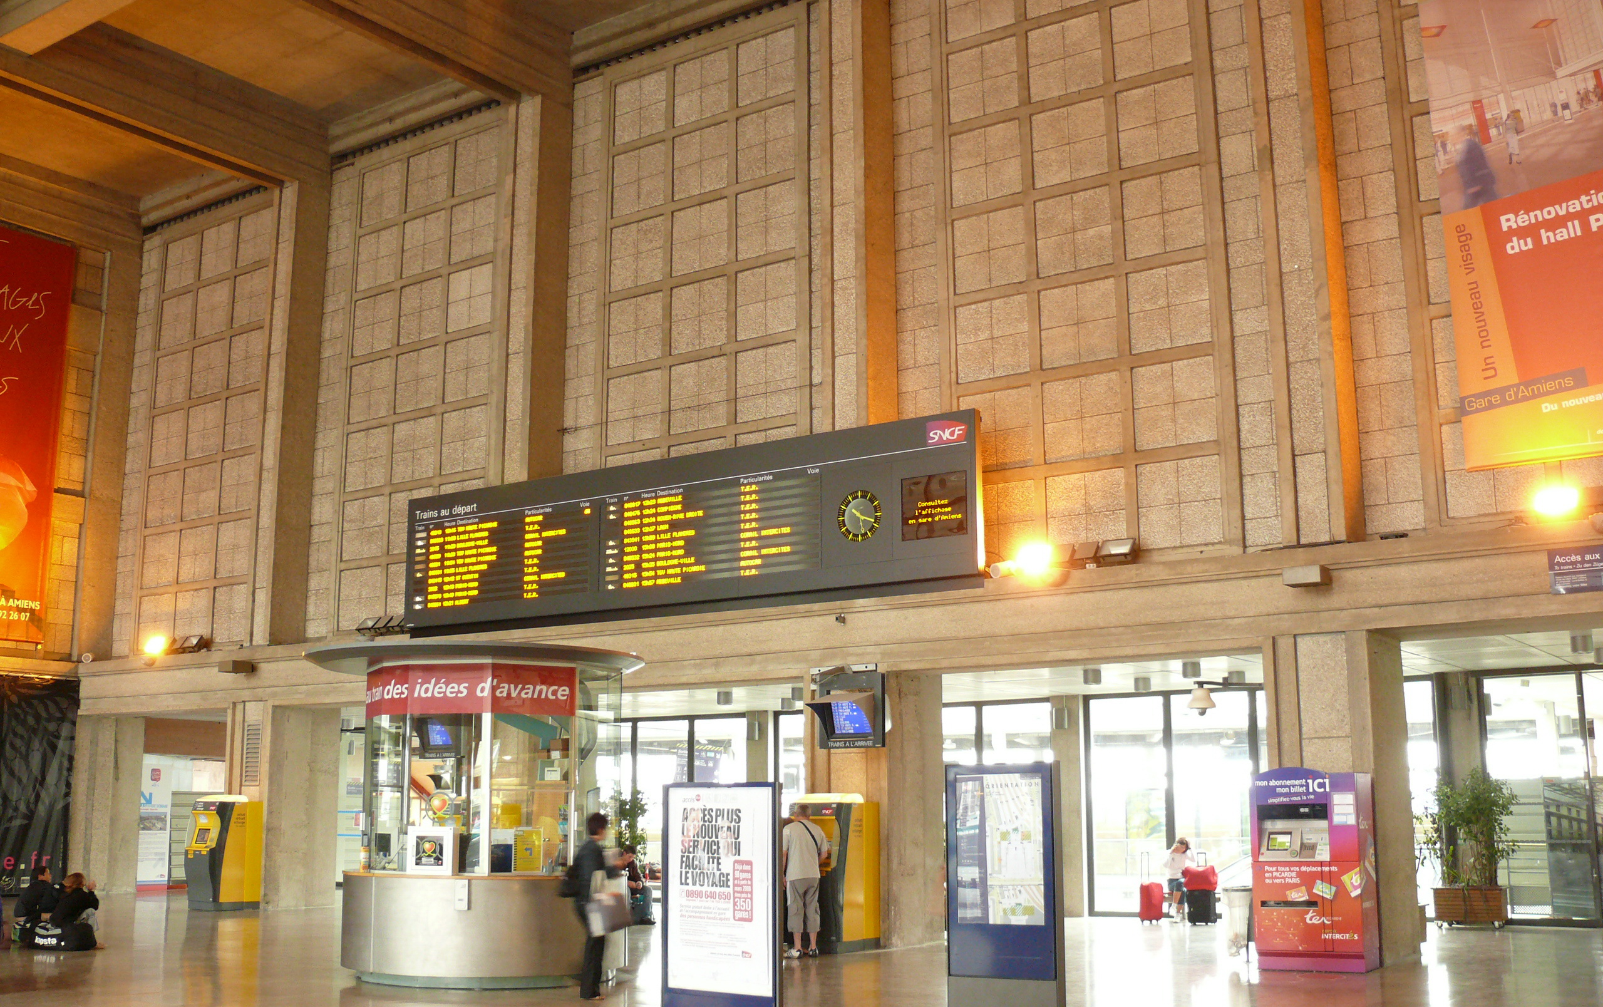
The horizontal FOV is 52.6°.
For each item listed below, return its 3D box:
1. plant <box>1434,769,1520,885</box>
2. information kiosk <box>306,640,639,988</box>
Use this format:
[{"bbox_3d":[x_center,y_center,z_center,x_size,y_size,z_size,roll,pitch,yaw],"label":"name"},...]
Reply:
[{"bbox_3d":[8.894,4.312,21.509,1.000,1.620,0.850,-8,-13,34],"label":"plant"},{"bbox_3d":[-3.251,3.112,16.219,3.450,3.200,3.450,0,-11,0],"label":"information kiosk"}]

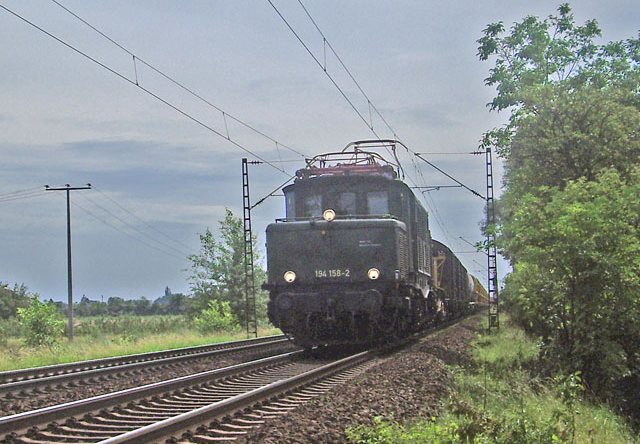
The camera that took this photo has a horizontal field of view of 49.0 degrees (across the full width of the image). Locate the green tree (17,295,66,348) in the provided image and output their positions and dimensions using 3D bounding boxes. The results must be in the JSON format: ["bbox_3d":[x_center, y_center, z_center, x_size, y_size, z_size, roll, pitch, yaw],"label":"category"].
[{"bbox_3d":[-12.929,4.666,32.501,2.100,2.430,2.000,-2,-7,0],"label":"green tree"}]

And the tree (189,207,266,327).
[{"bbox_3d":[-7.596,3.786,58.007,6.400,9.910,5.800,-2,-7,0],"label":"tree"}]

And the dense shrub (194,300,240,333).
[{"bbox_3d":[-7.149,6.622,49.000,3.000,2.280,2.700,-2,-7,0],"label":"dense shrub"}]

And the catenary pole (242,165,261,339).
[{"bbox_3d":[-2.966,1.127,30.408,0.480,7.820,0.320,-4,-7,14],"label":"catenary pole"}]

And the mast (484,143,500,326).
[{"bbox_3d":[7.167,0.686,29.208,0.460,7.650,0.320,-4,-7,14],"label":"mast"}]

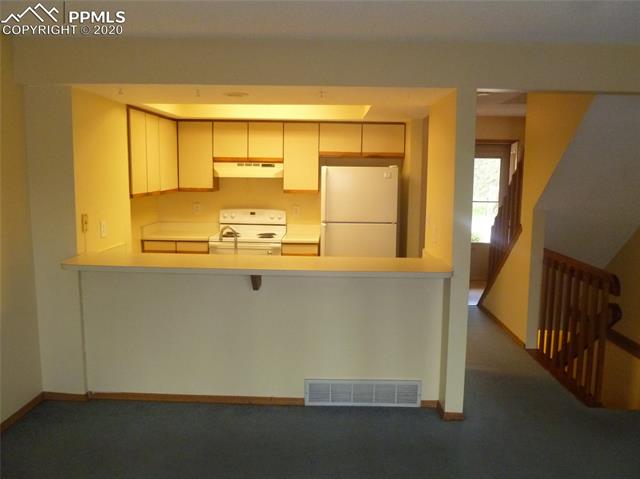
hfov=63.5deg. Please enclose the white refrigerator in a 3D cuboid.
[{"bbox_3d":[0.397,0.073,5.547,0.755,1.685,0.710,1,8,2],"label":"white refrigerator"}]

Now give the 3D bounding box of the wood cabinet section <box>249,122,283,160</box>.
[{"bbox_3d":[-0.572,-1.068,5.713,0.383,0.432,0.320,1,7,2],"label":"wood cabinet section"}]

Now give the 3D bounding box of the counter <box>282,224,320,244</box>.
[{"bbox_3d":[-0.185,-0.048,5.665,0.404,0.142,0.635,1,7,2],"label":"counter"}]

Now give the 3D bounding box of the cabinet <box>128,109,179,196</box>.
[{"bbox_3d":[-1.730,-0.818,4.986,0.332,0.751,1.325,1,7,2],"label":"cabinet"}]

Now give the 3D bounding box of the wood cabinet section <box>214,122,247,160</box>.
[{"bbox_3d":[-0.950,-1.073,5.725,0.373,0.434,0.320,1,7,2],"label":"wood cabinet section"}]

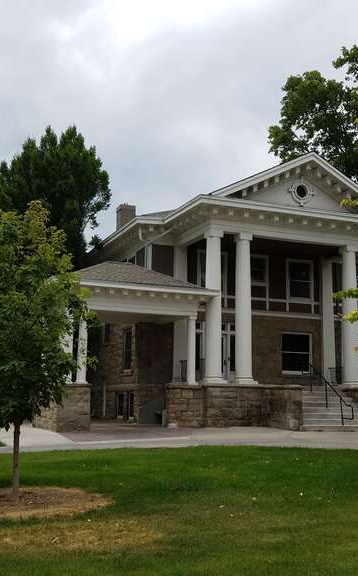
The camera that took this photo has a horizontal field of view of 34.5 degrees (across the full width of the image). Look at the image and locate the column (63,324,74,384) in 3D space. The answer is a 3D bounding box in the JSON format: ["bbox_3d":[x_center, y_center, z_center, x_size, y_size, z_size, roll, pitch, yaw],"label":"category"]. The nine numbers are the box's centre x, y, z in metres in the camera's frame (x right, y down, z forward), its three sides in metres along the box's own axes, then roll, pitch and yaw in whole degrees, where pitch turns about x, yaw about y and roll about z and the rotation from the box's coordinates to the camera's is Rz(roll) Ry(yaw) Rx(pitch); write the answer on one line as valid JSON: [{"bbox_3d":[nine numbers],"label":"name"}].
[{"bbox_3d":[-3.269,1.677,17.081,0.340,2.320,0.340,4,-10,-20],"label":"column"}]

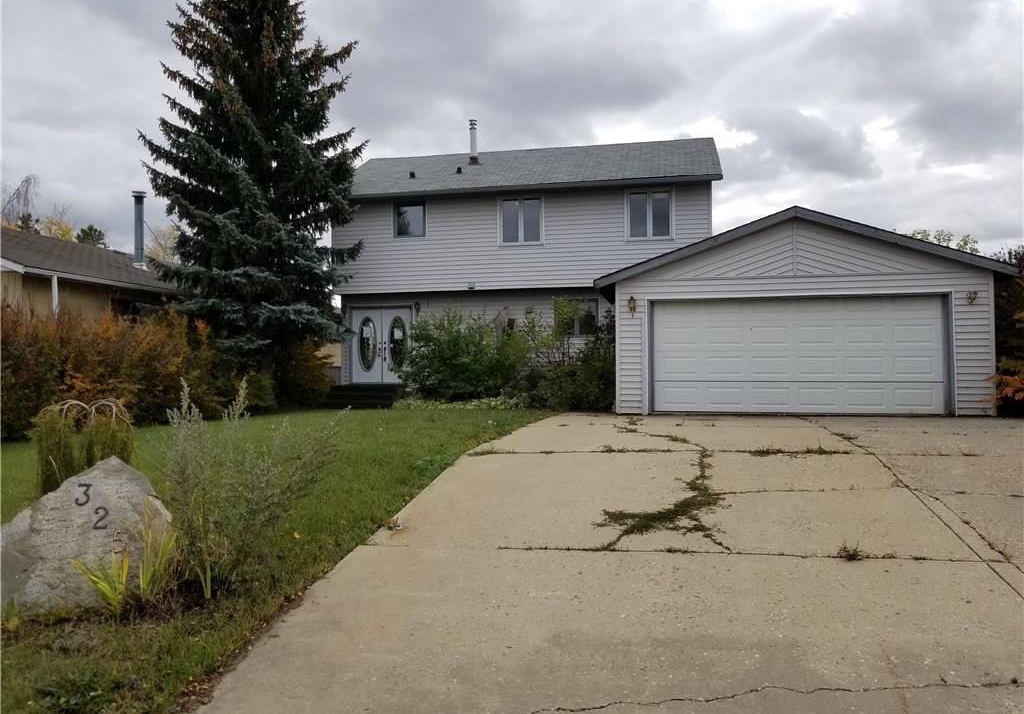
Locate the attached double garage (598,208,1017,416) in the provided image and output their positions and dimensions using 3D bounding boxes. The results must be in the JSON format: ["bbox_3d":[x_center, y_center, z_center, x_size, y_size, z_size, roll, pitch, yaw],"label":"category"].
[{"bbox_3d":[5.443,-0.646,16.063,6.800,3.550,6.400,-1,-3,12],"label":"attached double garage"}]

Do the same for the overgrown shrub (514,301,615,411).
[{"bbox_3d":[1.157,0.029,16.329,2.100,2.250,2.000,-1,-3,12],"label":"overgrown shrub"}]

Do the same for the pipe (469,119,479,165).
[{"bbox_3d":[-1.090,-6.131,22.038,0.230,1.330,0.230,-1,-3,12],"label":"pipe"}]

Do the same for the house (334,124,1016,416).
[{"bbox_3d":[2.223,-2.532,19.642,14.550,7.630,11.900,-1,-3,12],"label":"house"}]

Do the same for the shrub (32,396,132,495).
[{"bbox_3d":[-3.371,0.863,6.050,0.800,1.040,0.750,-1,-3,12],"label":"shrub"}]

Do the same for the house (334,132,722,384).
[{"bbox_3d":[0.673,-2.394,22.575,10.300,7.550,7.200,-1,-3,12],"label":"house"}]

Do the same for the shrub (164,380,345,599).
[{"bbox_3d":[-1.838,0.902,5.365,1.150,1.430,1.050,-1,-3,12],"label":"shrub"}]

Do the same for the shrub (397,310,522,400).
[{"bbox_3d":[-1.247,0.009,18.273,2.750,2.190,2.100,-1,-3,12],"label":"shrub"}]

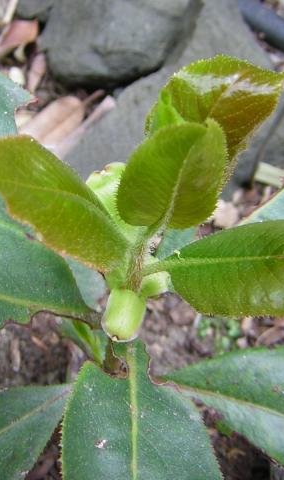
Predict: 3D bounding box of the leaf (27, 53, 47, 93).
[{"bbox_3d":[-0.073,-0.115,0.458,0.011,0.005,0.041,4,57,0],"label":"leaf"}]

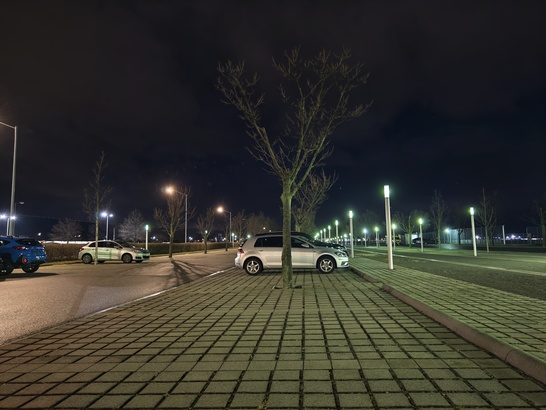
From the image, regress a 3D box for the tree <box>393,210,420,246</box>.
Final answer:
[{"bbox_3d":[22.258,3.918,60.334,5.000,6.300,5.000,-2,-6,5],"label":"tree"}]

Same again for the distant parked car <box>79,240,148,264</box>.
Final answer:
[{"bbox_3d":[-10.064,2.967,23.334,4.330,1.490,1.790,-2,-6,5],"label":"distant parked car"}]

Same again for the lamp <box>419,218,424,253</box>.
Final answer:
[{"bbox_3d":[13.109,2.705,31.956,0.180,2.950,0.180,-2,-6,5],"label":"lamp"}]

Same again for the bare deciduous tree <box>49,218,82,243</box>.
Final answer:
[{"bbox_3d":[-27.307,4.260,48.265,4.600,5.000,4.600,-2,-6,5],"label":"bare deciduous tree"}]

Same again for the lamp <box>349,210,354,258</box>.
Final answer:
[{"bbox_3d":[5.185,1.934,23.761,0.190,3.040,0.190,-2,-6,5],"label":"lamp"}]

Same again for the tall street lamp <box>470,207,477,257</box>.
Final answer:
[{"bbox_3d":[12.193,1.628,22.006,0.180,2.950,0.180,-2,-6,5],"label":"tall street lamp"}]

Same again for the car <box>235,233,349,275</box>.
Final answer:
[{"bbox_3d":[0.706,1.836,13.877,4.260,1.460,1.820,-1,-6,2],"label":"car"}]

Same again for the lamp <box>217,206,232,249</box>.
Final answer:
[{"bbox_3d":[-11.269,5.878,86.604,2.800,9.300,0.400,-2,-6,5],"label":"lamp"}]

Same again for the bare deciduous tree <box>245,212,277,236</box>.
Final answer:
[{"bbox_3d":[-2.832,5.854,80.408,6.600,7.700,6.600,-2,-6,5],"label":"bare deciduous tree"}]

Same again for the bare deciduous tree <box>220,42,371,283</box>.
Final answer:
[{"bbox_3d":[0.568,-1.014,9.406,3.950,6.200,3.900,-2,-6,5],"label":"bare deciduous tree"}]

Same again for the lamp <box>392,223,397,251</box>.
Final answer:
[{"bbox_3d":[13.950,3.715,41.756,0.180,2.950,0.180,-2,-6,5],"label":"lamp"}]

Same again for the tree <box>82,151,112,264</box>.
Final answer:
[{"bbox_3d":[-10.267,0.084,21.260,1.750,6.850,1.750,-2,-6,5],"label":"tree"}]

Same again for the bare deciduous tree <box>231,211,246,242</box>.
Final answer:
[{"bbox_3d":[-5.980,4.667,65.371,2.900,7.000,2.900,-2,-6,5],"label":"bare deciduous tree"}]

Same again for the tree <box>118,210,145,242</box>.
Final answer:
[{"bbox_3d":[-23.856,4.500,61.381,4.600,7.200,4.600,-2,-6,5],"label":"tree"}]

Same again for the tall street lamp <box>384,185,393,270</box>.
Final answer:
[{"bbox_3d":[4.092,0.782,12.806,0.180,2.950,0.180,-2,-6,5],"label":"tall street lamp"}]

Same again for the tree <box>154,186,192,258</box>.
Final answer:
[{"bbox_3d":[-9.047,1.576,32.939,3.400,6.400,3.400,-2,-6,5],"label":"tree"}]

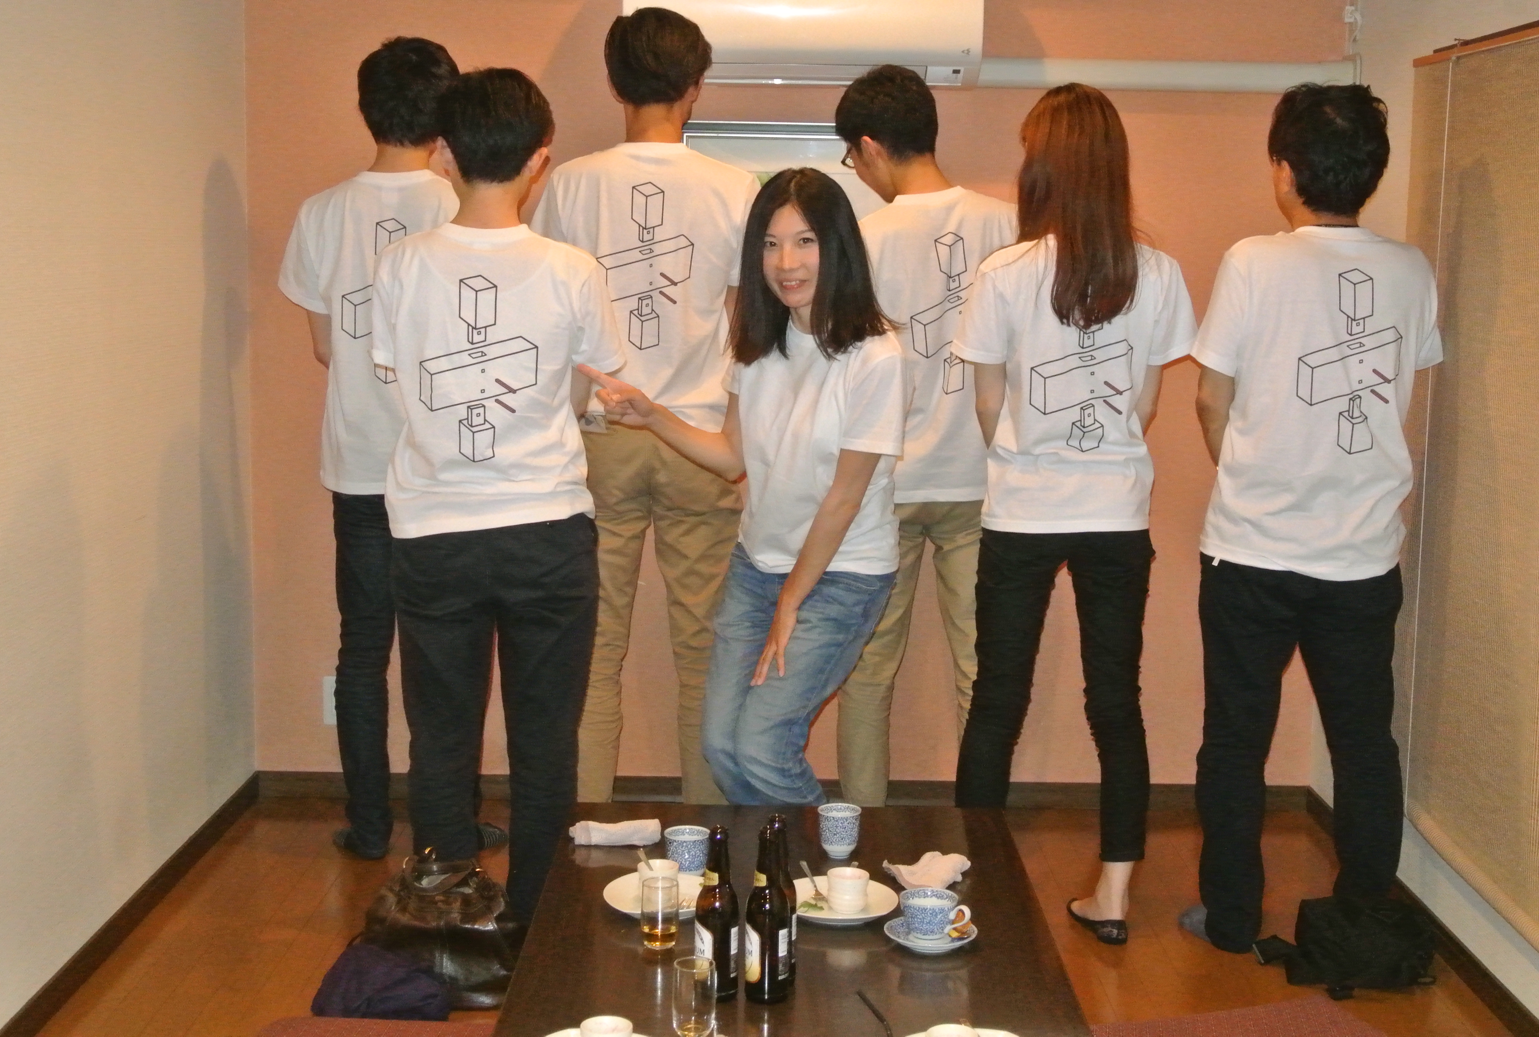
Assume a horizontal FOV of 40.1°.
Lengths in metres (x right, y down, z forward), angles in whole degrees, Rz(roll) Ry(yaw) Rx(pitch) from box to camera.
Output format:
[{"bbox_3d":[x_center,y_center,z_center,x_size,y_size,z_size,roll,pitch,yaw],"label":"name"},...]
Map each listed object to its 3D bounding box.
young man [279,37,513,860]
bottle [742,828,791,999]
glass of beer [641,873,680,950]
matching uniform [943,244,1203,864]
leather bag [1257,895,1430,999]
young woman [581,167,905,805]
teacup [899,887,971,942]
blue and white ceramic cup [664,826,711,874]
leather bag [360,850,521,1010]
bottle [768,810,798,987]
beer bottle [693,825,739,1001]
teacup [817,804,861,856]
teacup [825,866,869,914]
[{"bbox_3d":[-0.803,-0.152,4.583,0.510,1.750,0.360,2,8,6],"label":"young man"},{"bbox_3d":[0.000,0.521,2.793,0.059,0.229,0.059,-1,8,-15],"label":"bottle"},{"bbox_3d":[-0.155,0.561,2.997,0.053,0.091,0.053,1,7,0],"label":"glass of beer"},{"bbox_3d":[0.589,0.069,4.060,0.460,1.210,0.310,0,7,-6],"label":"matching uniform"},{"bbox_3d":[1.069,0.786,3.967,0.310,0.125,0.210,1,7,0],"label":"leather bag"},{"bbox_3d":[-0.032,0.122,3.778,0.550,1.460,0.530,4,8,26],"label":"young woman"},{"bbox_3d":[0.242,0.577,3.061,0.102,0.058,0.084,1,7,0],"label":"teacup"},{"bbox_3d":[-0.129,0.529,3.347,0.073,0.067,0.073,1,7,0],"label":"blue and white ceramic cup"},{"bbox_3d":[-0.580,0.714,3.756,0.300,0.255,0.200,1,7,0],"label":"leather bag"},{"bbox_3d":[0.012,0.514,2.850,0.059,0.229,0.059,1,7,0],"label":"bottle"},{"bbox_3d":[-0.069,0.527,2.833,0.059,0.229,0.059,1,7,0],"label":"beer bottle"},{"bbox_3d":[0.116,0.513,3.447,0.071,0.079,0.071,1,7,0],"label":"teacup"},{"bbox_3d":[0.118,0.561,3.182,0.065,0.058,0.065,1,7,0],"label":"teacup"}]

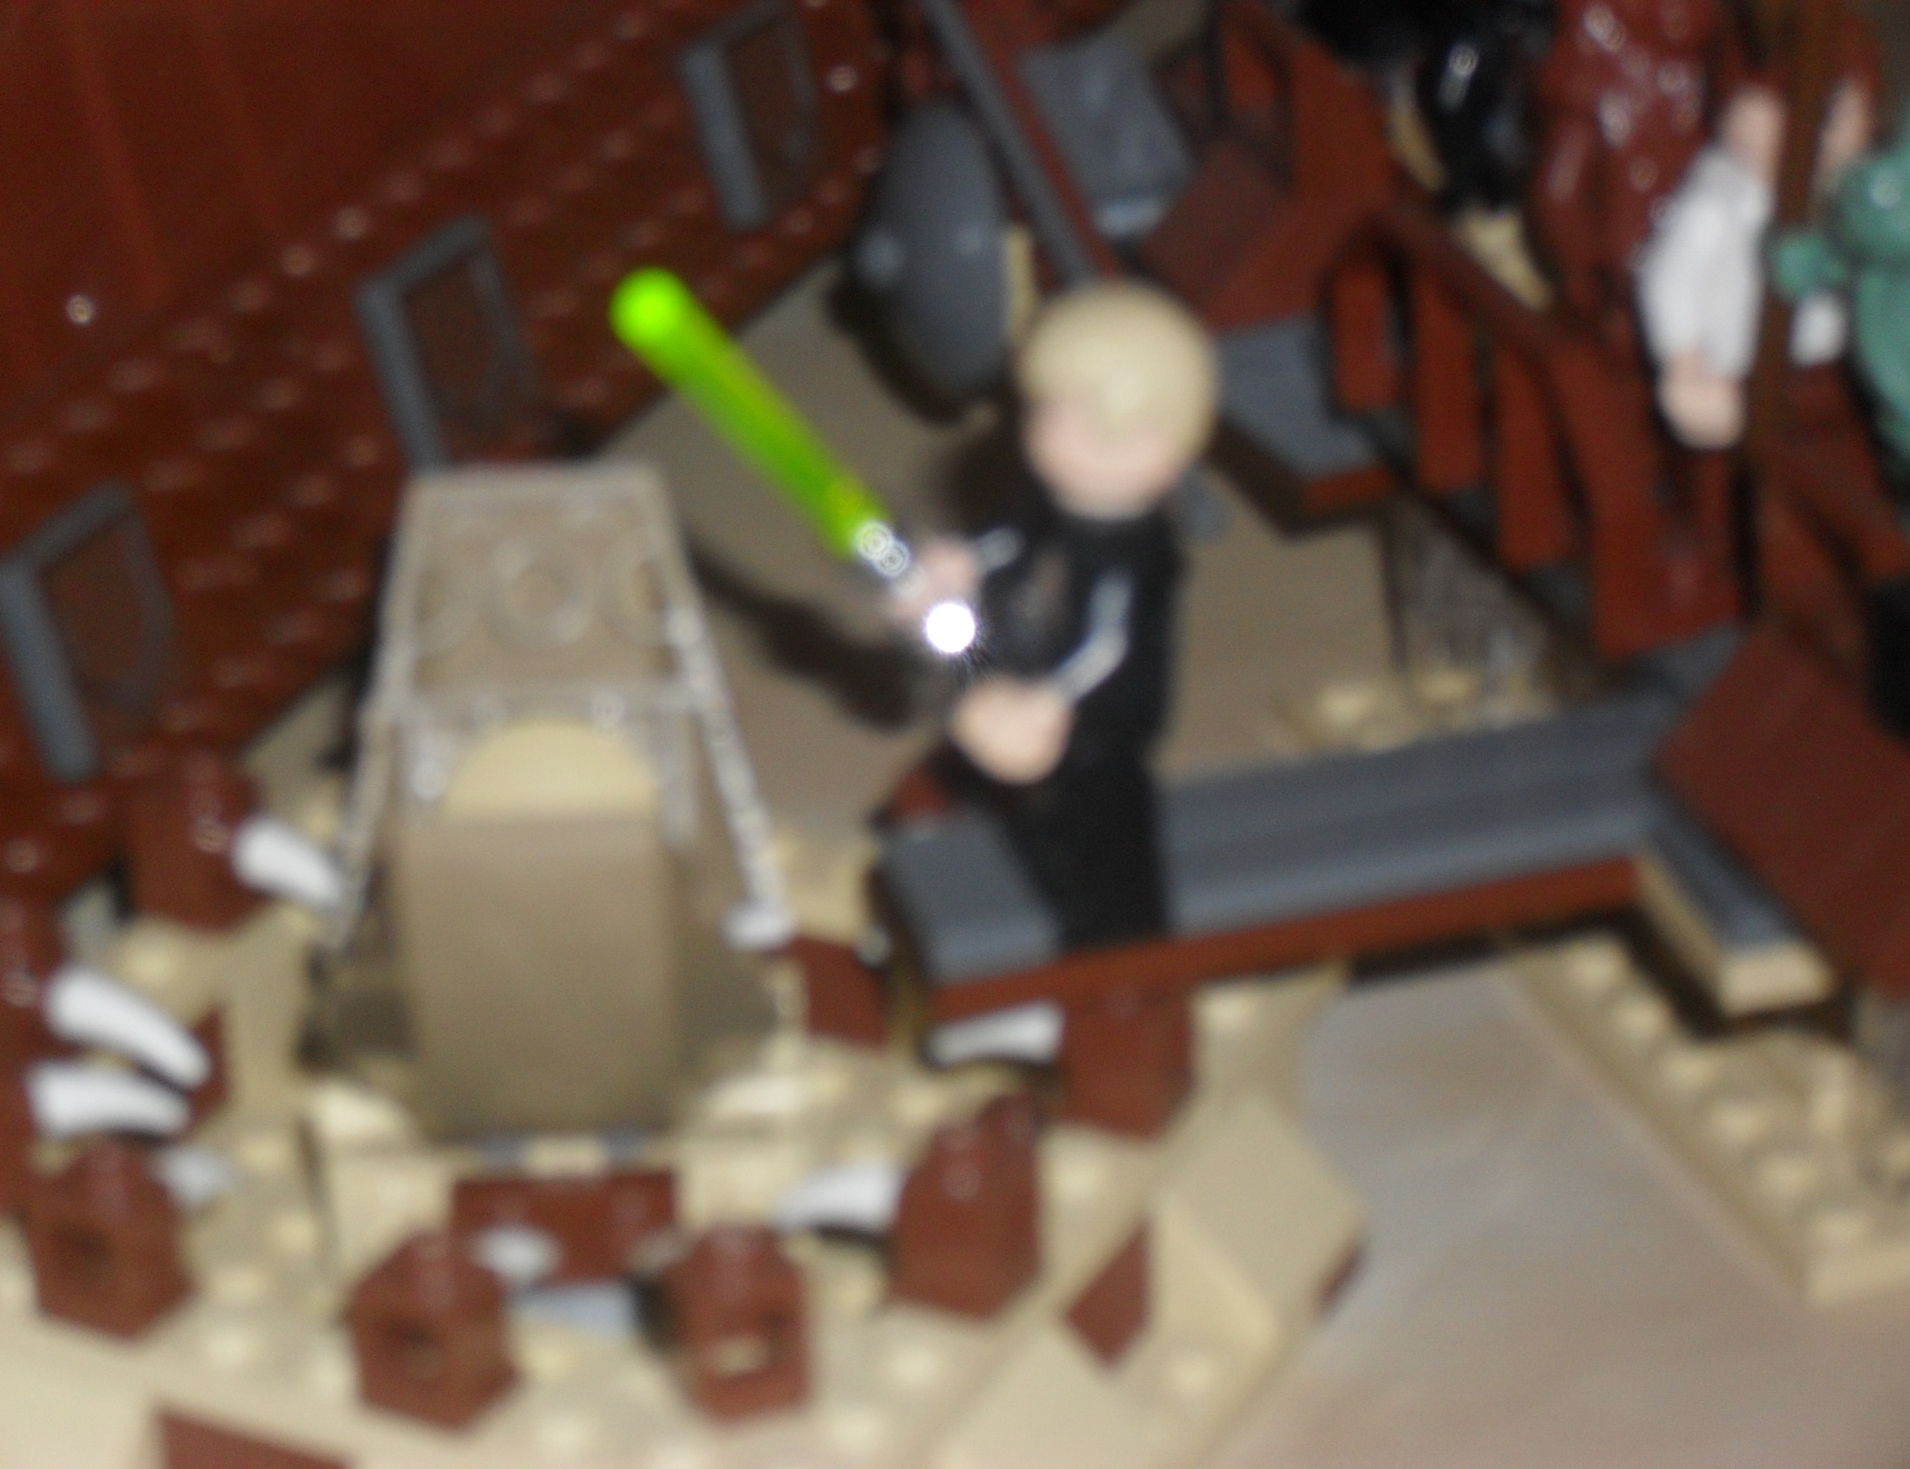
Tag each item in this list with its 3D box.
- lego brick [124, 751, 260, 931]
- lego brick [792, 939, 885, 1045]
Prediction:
[{"bbox_3d":[-0.059,0.008,0.470,0.008,0.011,0.008,12,31,28],"label":"lego brick"},{"bbox_3d":[-0.006,0.017,0.441,0.008,0.009,0.007,12,31,28],"label":"lego brick"}]

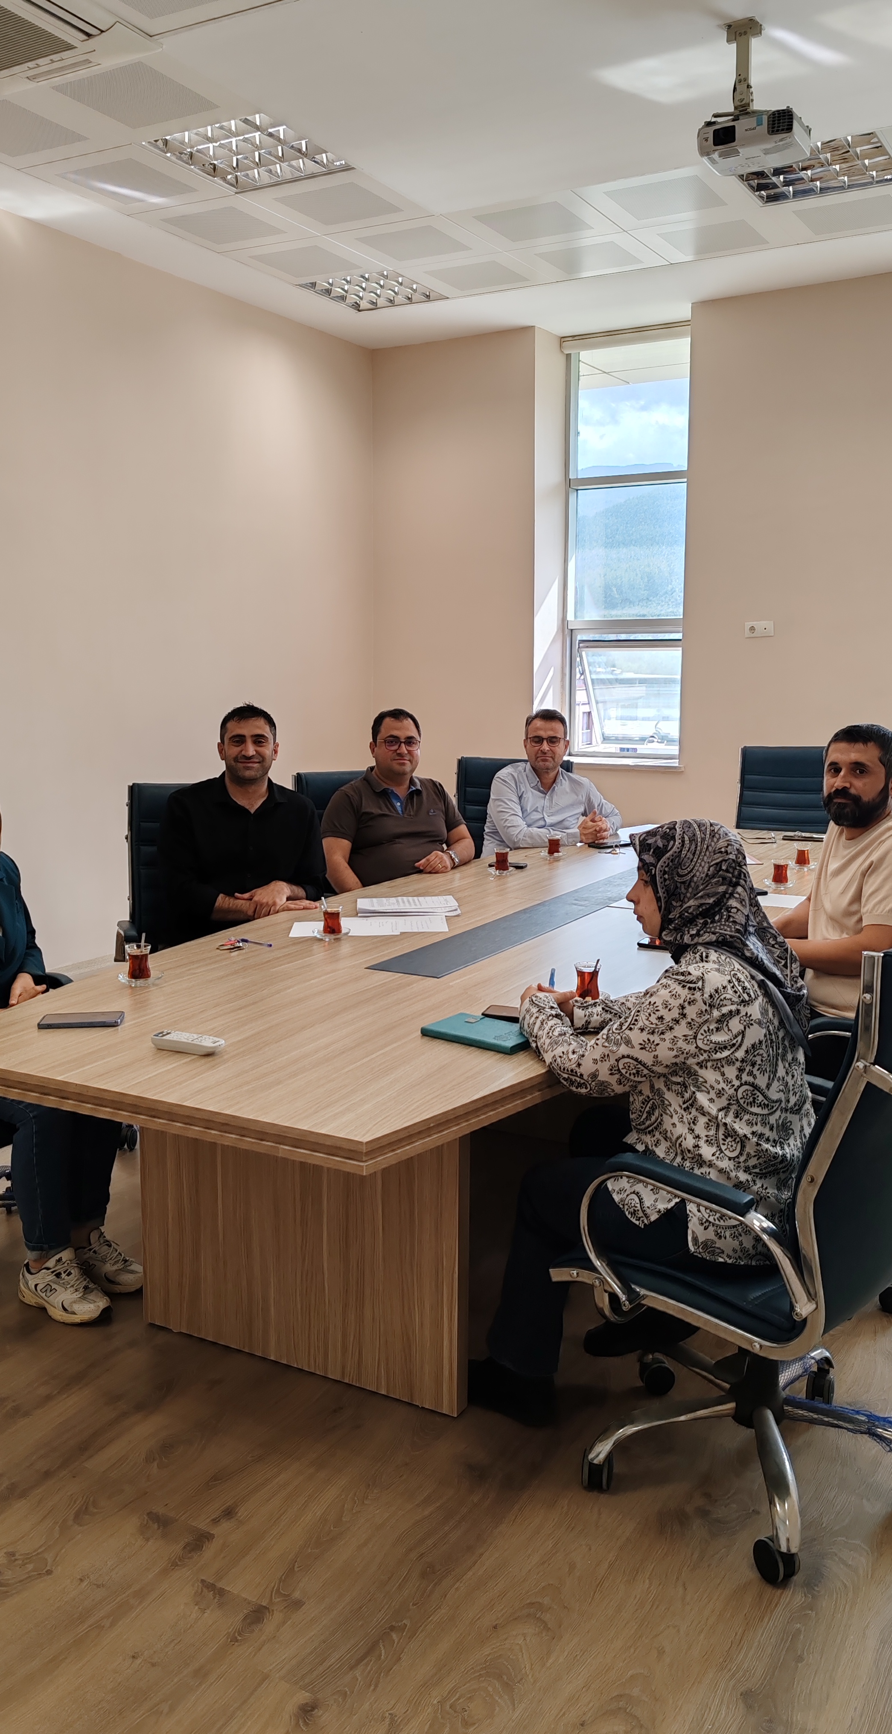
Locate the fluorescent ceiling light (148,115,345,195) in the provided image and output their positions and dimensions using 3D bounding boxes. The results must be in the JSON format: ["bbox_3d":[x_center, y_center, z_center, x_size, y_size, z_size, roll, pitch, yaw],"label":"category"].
[{"bbox_3d":[-0.744,-2.675,5.034,0.600,0.080,0.600,5,10,29],"label":"fluorescent ceiling light"}]

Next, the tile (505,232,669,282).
[{"bbox_3d":[0.675,-2.848,6.286,0.600,0.030,0.600,5,10,29],"label":"tile"}]

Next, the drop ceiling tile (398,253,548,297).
[{"bbox_3d":[0.153,-2.902,6.601,0.600,0.030,0.600,5,10,29],"label":"drop ceiling tile"}]

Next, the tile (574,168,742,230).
[{"bbox_3d":[0.903,-2.738,5.501,0.600,0.030,0.600,5,10,29],"label":"tile"}]

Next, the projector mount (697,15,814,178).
[{"bbox_3d":[0.921,-2.303,4.016,0.300,0.370,0.250,5,10,29],"label":"projector mount"}]

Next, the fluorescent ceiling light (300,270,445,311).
[{"bbox_3d":[-0.363,-2.962,6.853,0.600,0.080,0.600,5,10,29],"label":"fluorescent ceiling light"}]

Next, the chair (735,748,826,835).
[{"bbox_3d":[1.521,0.026,6.104,0.620,1.080,0.700,4,10,22],"label":"chair"}]

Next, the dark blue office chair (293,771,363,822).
[{"bbox_3d":[-0.203,0.210,4.917,0.620,1.080,0.700,-4,10,-24],"label":"dark blue office chair"}]

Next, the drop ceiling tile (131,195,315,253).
[{"bbox_3d":[-0.959,-2.790,5.861,0.600,0.030,0.600,5,10,29],"label":"drop ceiling tile"}]

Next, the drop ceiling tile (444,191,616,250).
[{"bbox_3d":[0.380,-2.782,5.793,0.600,0.030,0.600,5,10,29],"label":"drop ceiling tile"}]

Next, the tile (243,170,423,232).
[{"bbox_3d":[-0.440,-2.737,5.548,0.600,0.030,0.600,5,10,29],"label":"tile"}]

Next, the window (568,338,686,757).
[{"bbox_3d":[1.090,-1.841,7.904,0.870,2.400,0.120,5,10,29],"label":"window"}]

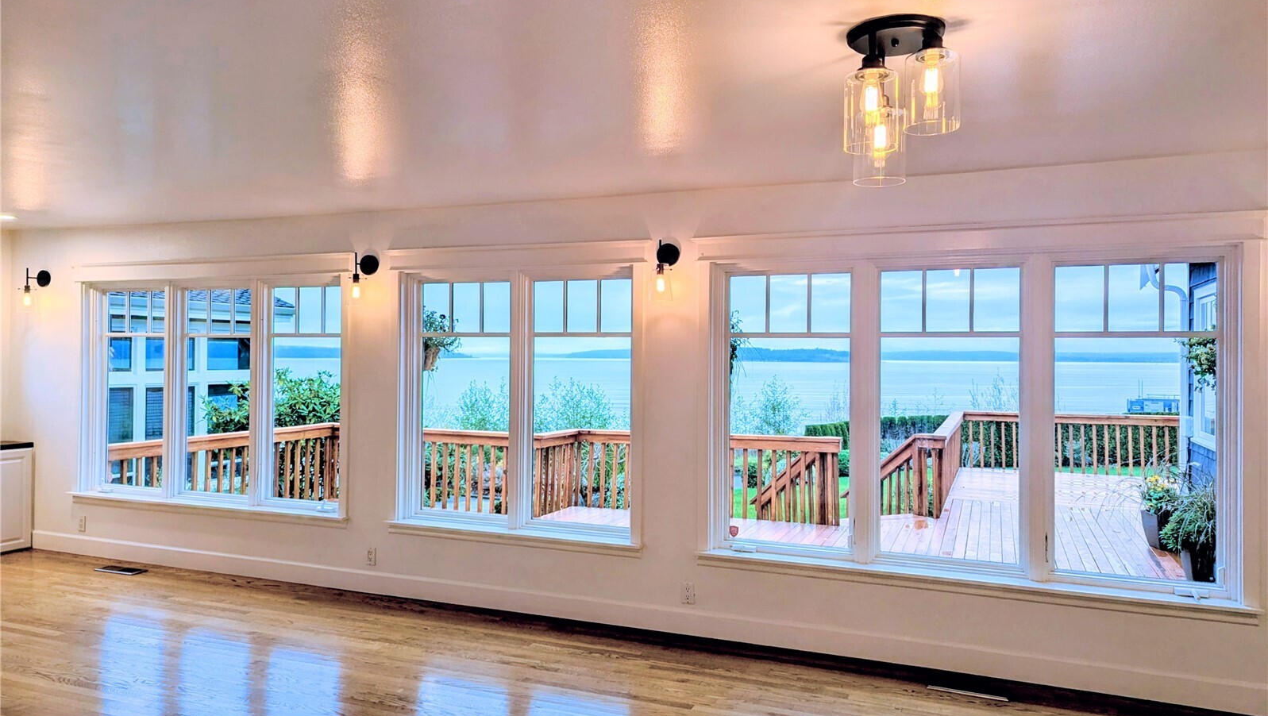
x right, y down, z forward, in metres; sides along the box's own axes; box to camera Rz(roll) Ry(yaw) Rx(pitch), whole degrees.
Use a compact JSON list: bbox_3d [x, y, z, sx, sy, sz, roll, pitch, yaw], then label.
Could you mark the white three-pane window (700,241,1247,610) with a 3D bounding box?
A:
[{"bbox_3d":[1.509,0.276,4.343,2.500,1.610,0.140,0,0,23],"label":"white three-pane window"}]

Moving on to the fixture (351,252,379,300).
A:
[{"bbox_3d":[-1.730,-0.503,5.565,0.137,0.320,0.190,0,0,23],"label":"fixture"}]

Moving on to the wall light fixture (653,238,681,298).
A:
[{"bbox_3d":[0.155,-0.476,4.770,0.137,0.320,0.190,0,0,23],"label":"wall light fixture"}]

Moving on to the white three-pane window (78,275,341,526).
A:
[{"bbox_3d":[-3.034,0.236,6.270,2.470,1.570,0.140,0,0,23],"label":"white three-pane window"}]

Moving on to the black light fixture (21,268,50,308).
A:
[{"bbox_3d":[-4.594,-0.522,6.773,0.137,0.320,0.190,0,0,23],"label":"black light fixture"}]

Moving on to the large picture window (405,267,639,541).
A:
[{"bbox_3d":[-0.729,0.253,5.298,1.610,1.570,0.140,0,0,23],"label":"large picture window"}]

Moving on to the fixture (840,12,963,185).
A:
[{"bbox_3d":[0.748,-0.703,2.462,0.300,0.420,0.300,0,0,23],"label":"fixture"}]

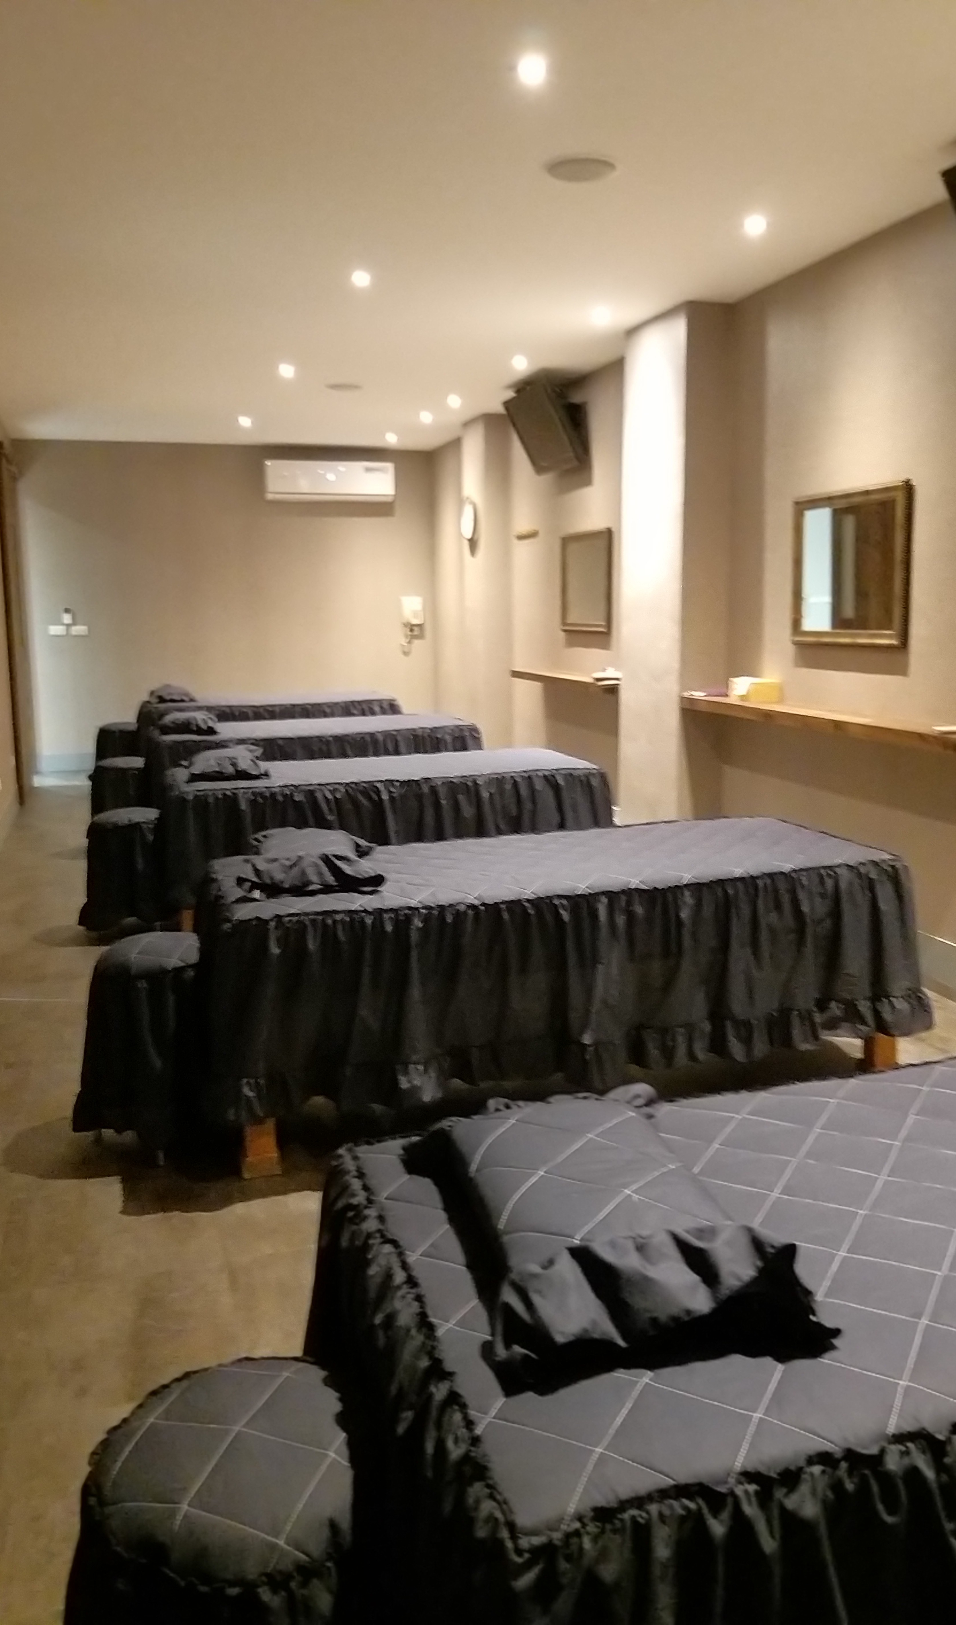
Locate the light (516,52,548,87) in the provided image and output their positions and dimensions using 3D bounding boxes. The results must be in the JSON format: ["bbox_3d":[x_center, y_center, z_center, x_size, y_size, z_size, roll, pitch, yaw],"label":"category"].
[{"bbox_3d":[0.131,-1.806,2.965,0.080,0.045,0.080,-1,10,0],"label":"light"}]

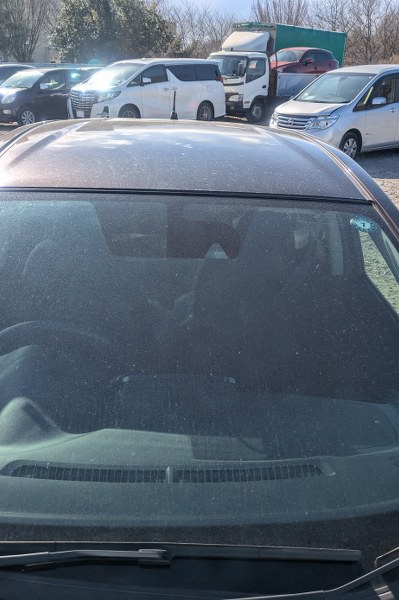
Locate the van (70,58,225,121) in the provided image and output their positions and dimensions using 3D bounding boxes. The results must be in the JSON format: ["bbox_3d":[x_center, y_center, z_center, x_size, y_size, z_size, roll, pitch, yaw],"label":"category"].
[{"bbox_3d":[-1.464,-6.183,17.232,4.930,1.890,1.860,-20,30,-41],"label":"van"}]

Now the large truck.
[{"bbox_3d":[2.753,-8.129,20.778,1.880,3.000,6.500,19,28,36],"label":"large truck"}]

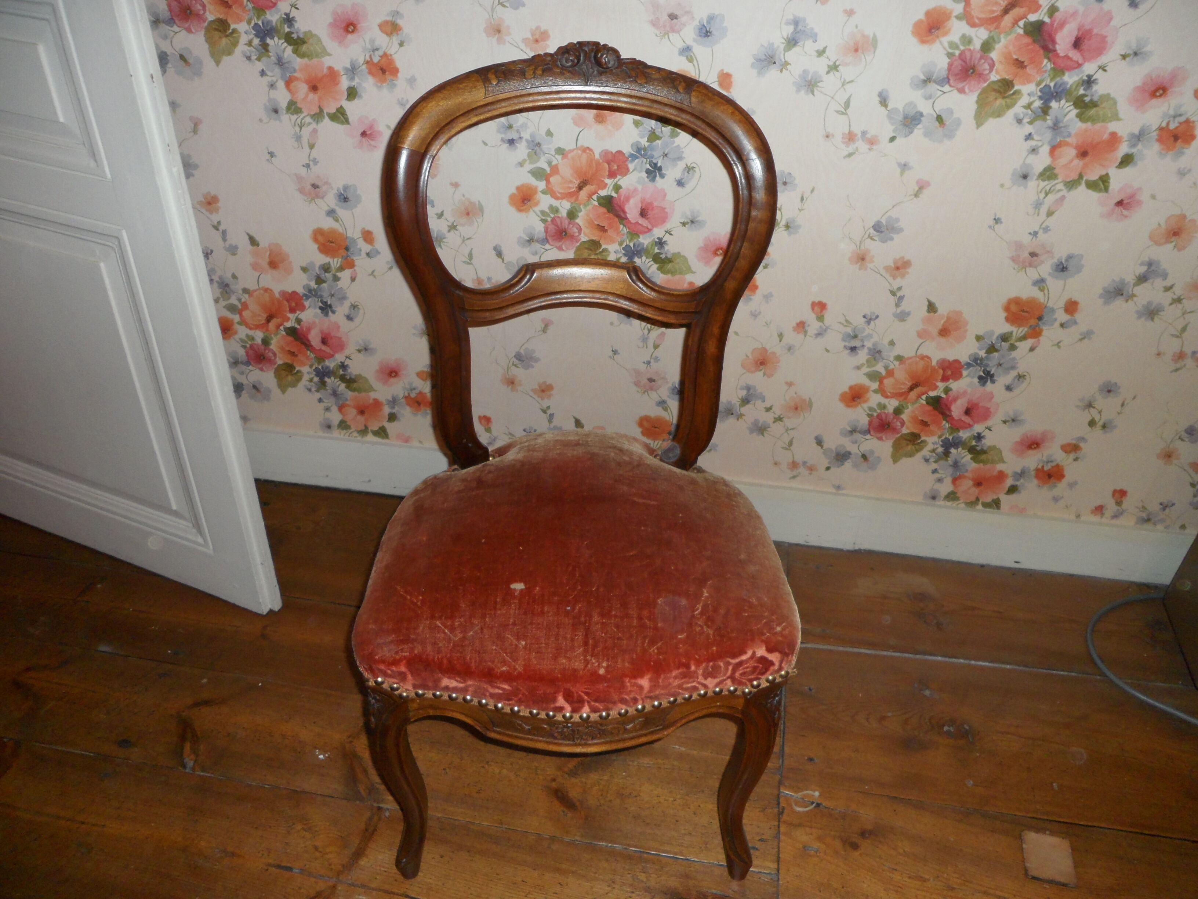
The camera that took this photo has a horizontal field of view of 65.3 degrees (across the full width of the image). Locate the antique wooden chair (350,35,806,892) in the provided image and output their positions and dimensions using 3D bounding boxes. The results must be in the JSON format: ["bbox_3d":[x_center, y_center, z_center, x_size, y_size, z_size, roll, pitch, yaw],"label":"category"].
[{"bbox_3d":[-0.021,0.065,1.040,0.456,0.870,0.525,1,35,-1],"label":"antique wooden chair"}]

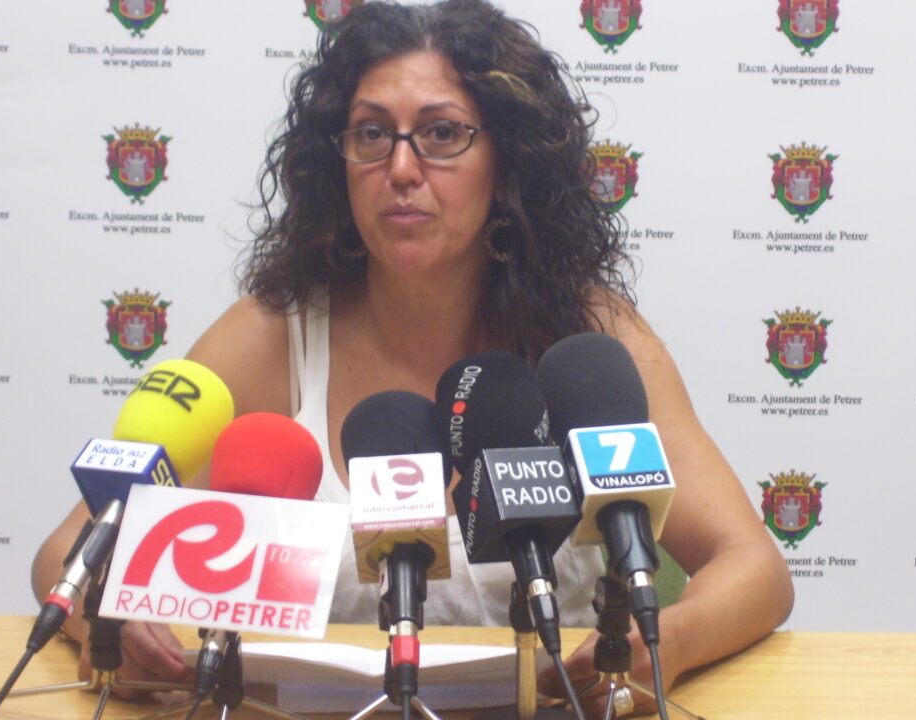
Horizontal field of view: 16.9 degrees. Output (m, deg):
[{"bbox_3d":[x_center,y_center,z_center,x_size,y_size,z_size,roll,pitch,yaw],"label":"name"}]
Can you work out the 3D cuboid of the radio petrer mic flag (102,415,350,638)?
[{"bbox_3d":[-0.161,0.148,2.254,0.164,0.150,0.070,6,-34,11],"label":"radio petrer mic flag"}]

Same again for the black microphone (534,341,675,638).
[{"bbox_3d":[0.121,0.103,2.350,0.086,0.281,0.086,-4,-35,-15],"label":"black microphone"}]

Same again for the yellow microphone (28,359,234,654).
[{"bbox_3d":[-0.261,0.115,2.330,0.089,0.089,0.293,11,53,28],"label":"yellow microphone"}]

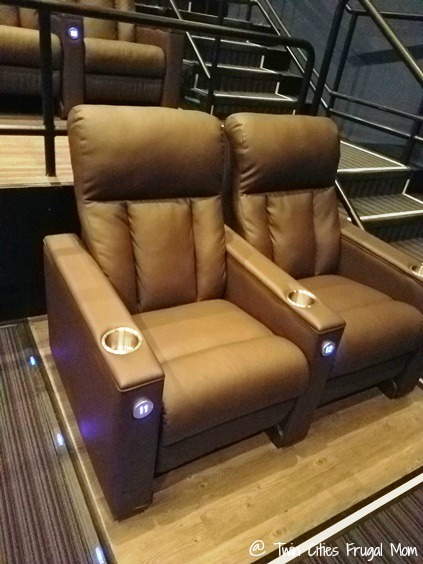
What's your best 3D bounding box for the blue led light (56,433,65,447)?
[{"bbox_3d":[-0.582,0.607,1.634,0.025,0.015,0.056,-10,35,-30],"label":"blue led light"}]

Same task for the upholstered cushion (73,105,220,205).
[{"bbox_3d":[-0.237,-0.503,1.686,0.595,0.322,0.182,-10,15,-30],"label":"upholstered cushion"}]

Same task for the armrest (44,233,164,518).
[{"bbox_3d":[-0.446,0.291,1.587,0.127,0.577,0.904,-10,35,-30],"label":"armrest"}]

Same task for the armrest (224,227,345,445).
[{"bbox_3d":[0.153,0.185,1.933,0.127,0.577,0.904,-10,35,-30],"label":"armrest"}]

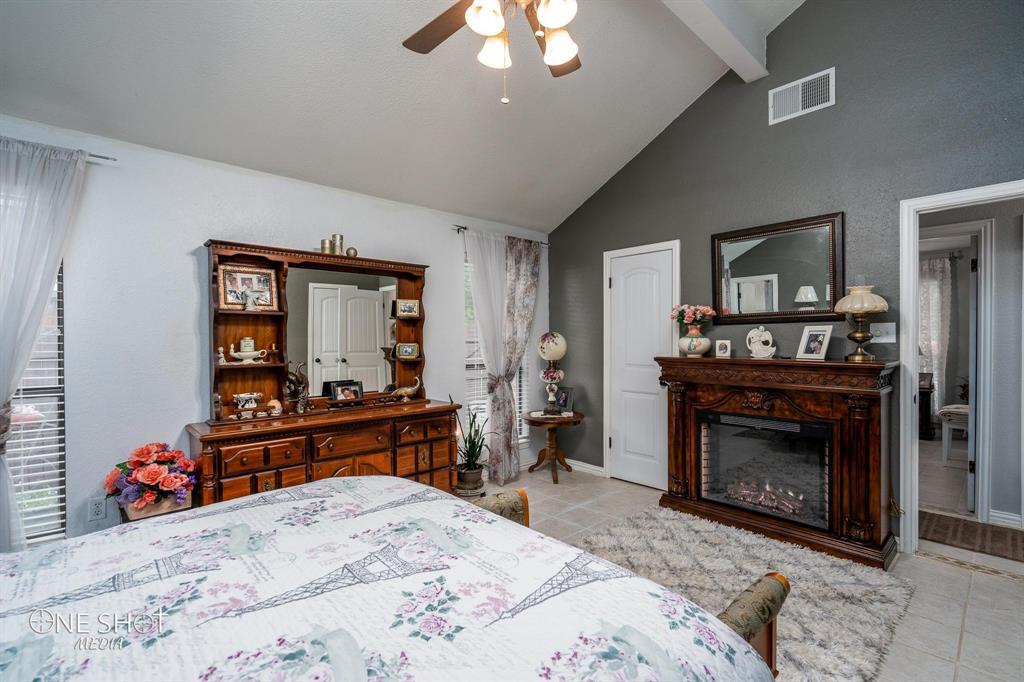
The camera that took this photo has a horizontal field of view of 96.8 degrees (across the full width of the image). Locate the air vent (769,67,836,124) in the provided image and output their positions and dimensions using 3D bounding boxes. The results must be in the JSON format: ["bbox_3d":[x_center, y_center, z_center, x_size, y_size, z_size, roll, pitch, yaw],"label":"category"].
[{"bbox_3d":[1.960,-1.653,3.089,0.020,0.244,0.394,0,0,-43],"label":"air vent"}]

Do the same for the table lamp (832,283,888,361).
[{"bbox_3d":[2.091,-0.105,2.729,0.268,0.475,0.268,0,0,-43],"label":"table lamp"}]

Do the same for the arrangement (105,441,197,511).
[{"bbox_3d":[-1.955,0.735,2.460,0.385,0.365,0.280,0,0,-41],"label":"arrangement"}]

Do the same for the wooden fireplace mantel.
[{"bbox_3d":[1.704,0.696,3.107,0.345,1.132,1.375,0,0,-43],"label":"wooden fireplace mantel"}]

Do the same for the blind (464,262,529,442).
[{"bbox_3d":[-0.123,0.160,4.353,0.780,1.730,0.060,0,0,-41],"label":"blind"}]

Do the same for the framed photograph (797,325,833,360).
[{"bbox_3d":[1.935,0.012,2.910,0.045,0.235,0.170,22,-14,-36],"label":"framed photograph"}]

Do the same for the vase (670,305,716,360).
[{"bbox_3d":[1.390,-0.065,3.475,0.290,0.400,0.310,0,0,-43],"label":"vase"}]

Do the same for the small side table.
[{"bbox_3d":[0.388,0.979,4.260,0.580,0.567,0.580,0,0,0],"label":"small side table"}]

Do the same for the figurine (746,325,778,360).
[{"bbox_3d":[1.718,0.020,3.139,0.090,0.220,0.190,0,0,-43],"label":"figurine"}]

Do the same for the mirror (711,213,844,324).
[{"bbox_3d":[1.834,-0.469,3.194,0.045,0.695,0.845,0,0,-43],"label":"mirror"}]

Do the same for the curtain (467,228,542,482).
[{"bbox_3d":[-0.032,0.147,4.193,0.900,2.230,0.220,0,0,-41],"label":"curtain"}]

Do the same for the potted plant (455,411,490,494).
[{"bbox_3d":[-0.314,0.915,3.810,0.300,0.690,0.300,0,0,0],"label":"potted plant"}]

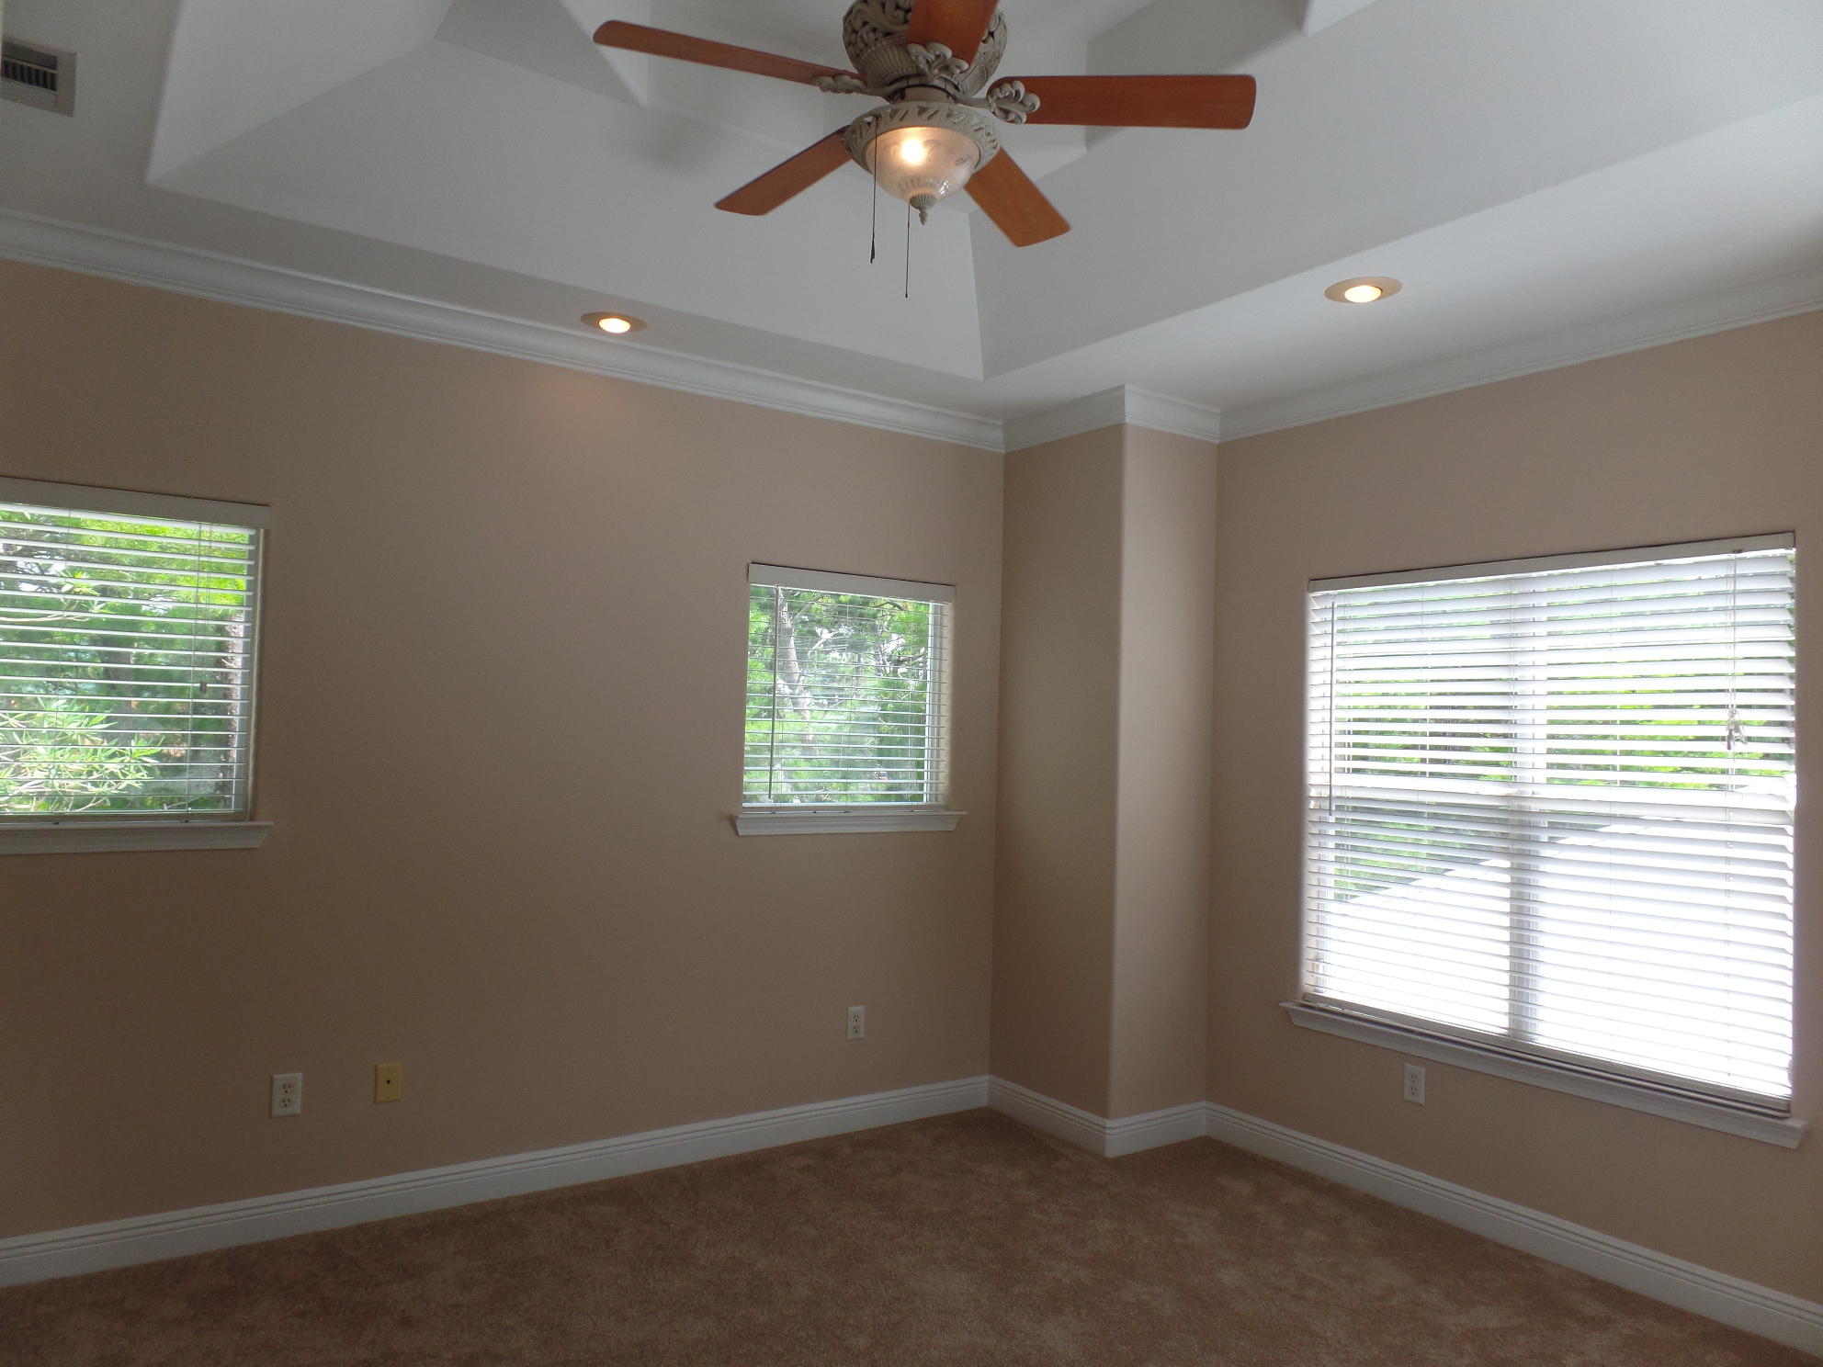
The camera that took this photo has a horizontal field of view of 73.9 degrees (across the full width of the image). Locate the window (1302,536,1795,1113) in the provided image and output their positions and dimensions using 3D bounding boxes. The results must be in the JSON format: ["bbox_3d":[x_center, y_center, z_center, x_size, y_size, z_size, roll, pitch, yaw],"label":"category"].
[{"bbox_3d":[1.850,0.363,3.713,0.100,1.478,1.476,3,-3,-34],"label":"window"}]

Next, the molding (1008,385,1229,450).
[{"bbox_3d":[0.785,-0.980,4.789,0.598,0.104,0.758,3,-3,-34],"label":"molding"}]

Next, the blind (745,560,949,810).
[{"bbox_3d":[-0.225,0.035,4.579,0.899,0.882,0.065,3,-3,-34],"label":"blind"}]

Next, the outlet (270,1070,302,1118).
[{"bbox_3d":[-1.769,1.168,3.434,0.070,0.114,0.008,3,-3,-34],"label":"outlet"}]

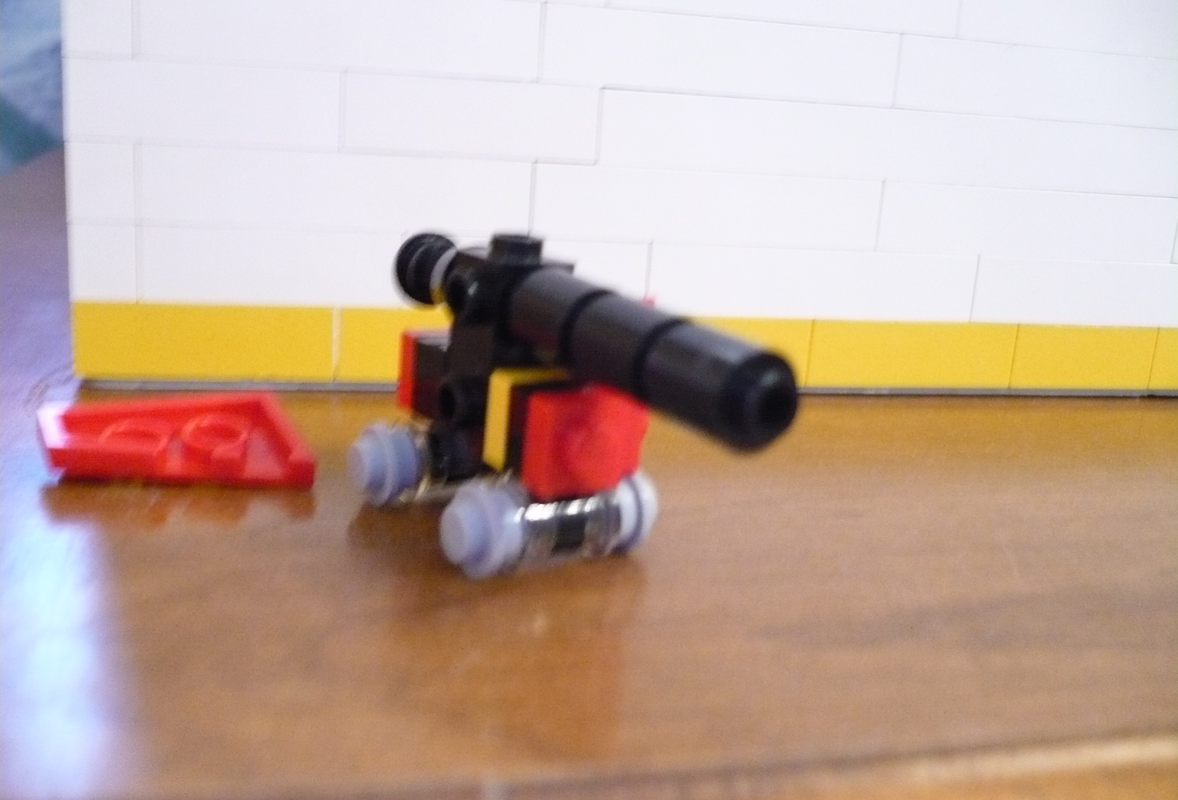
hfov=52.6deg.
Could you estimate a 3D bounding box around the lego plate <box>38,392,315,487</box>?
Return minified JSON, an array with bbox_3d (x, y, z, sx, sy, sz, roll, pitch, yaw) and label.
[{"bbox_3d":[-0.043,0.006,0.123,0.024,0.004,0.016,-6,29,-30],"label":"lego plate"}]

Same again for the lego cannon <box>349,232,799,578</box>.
[{"bbox_3d":[-0.004,0.000,0.110,0.020,0.028,0.050,-10,23,-37],"label":"lego cannon"}]

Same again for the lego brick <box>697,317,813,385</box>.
[{"bbox_3d":[0.014,-0.008,0.165,0.032,0.010,0.008,0,15,-13],"label":"lego brick"}]

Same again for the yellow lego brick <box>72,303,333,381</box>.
[{"bbox_3d":[-0.048,-0.009,0.151,0.032,0.010,0.008,0,15,-13],"label":"yellow lego brick"}]

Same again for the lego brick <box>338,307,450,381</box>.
[{"bbox_3d":[-0.017,-0.008,0.158,0.032,0.010,0.008,0,15,-13],"label":"lego brick"}]

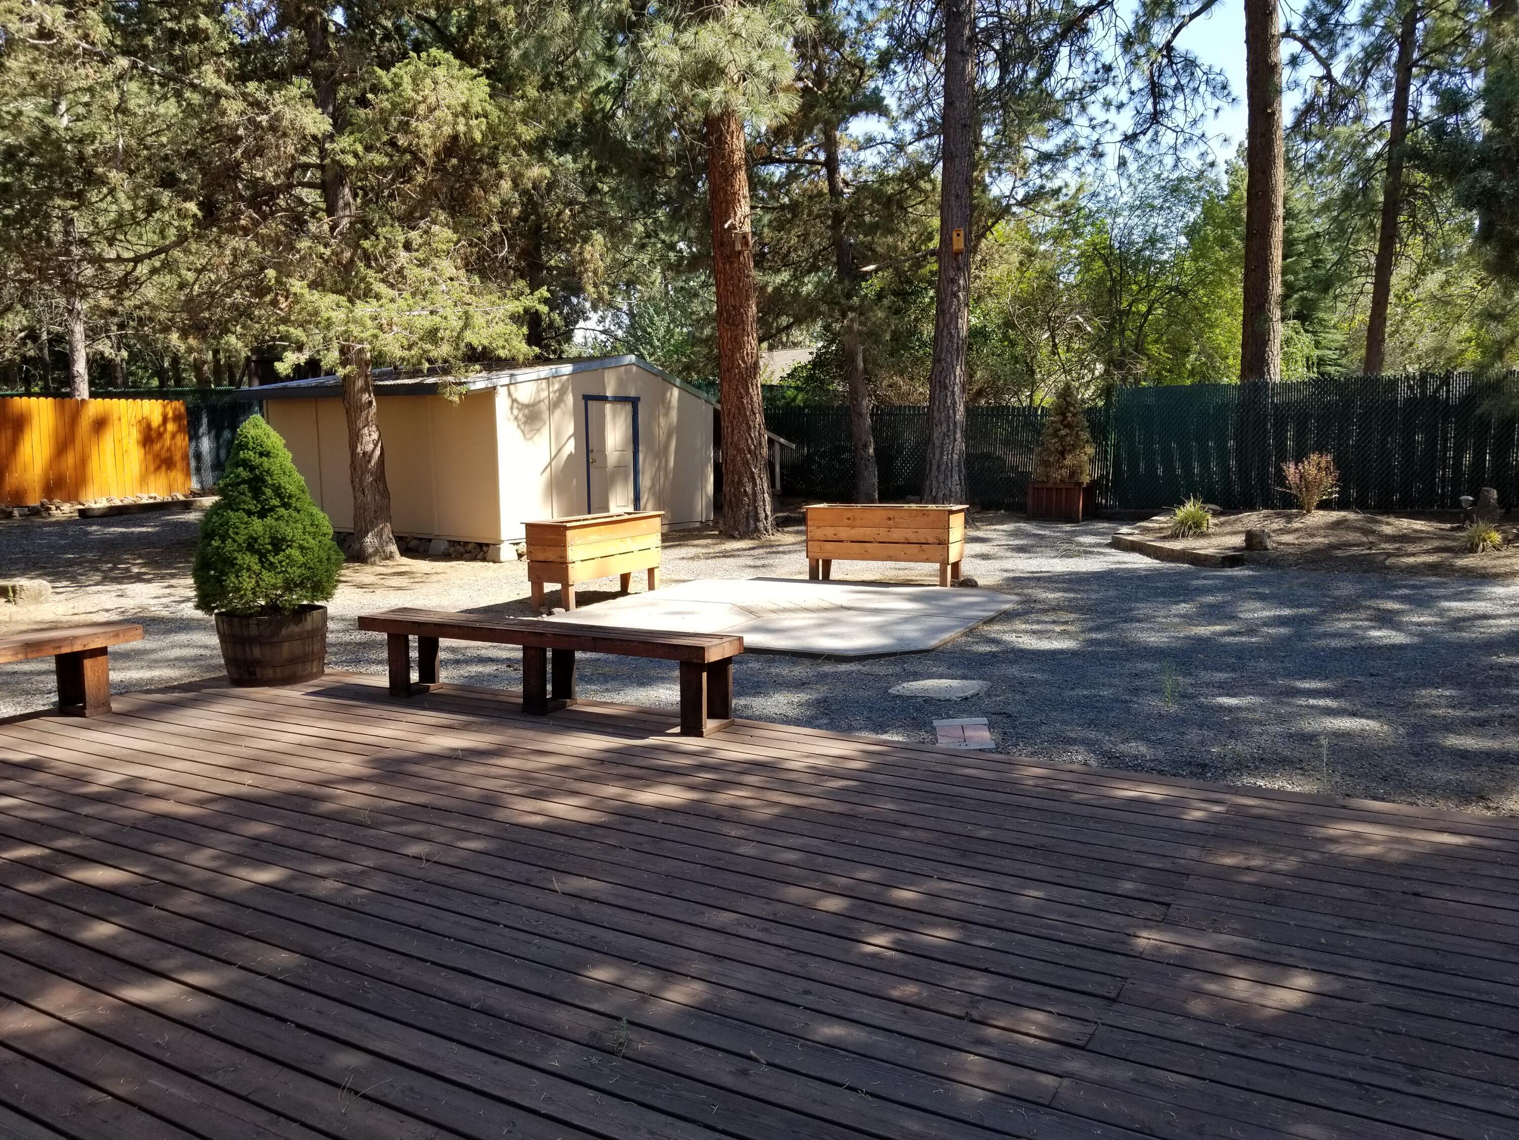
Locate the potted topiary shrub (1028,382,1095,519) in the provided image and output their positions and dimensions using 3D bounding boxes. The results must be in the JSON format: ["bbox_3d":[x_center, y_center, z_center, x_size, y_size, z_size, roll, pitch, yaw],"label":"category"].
[{"bbox_3d":[5.205,-2.038,19.495,0.950,2.380,0.950,4,8,33],"label":"potted topiary shrub"}]

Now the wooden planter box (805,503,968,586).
[{"bbox_3d":[1.345,-0.276,12.095,1.610,0.785,0.699,3,8,23],"label":"wooden planter box"}]

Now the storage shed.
[{"bbox_3d":[-4.152,-1.889,17.805,5.150,2.690,5.500,4,8,33],"label":"storage shed"}]

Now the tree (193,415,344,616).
[{"bbox_3d":[-3.063,-0.361,7.130,0.872,1.203,0.872,-3,8,-23],"label":"tree"}]

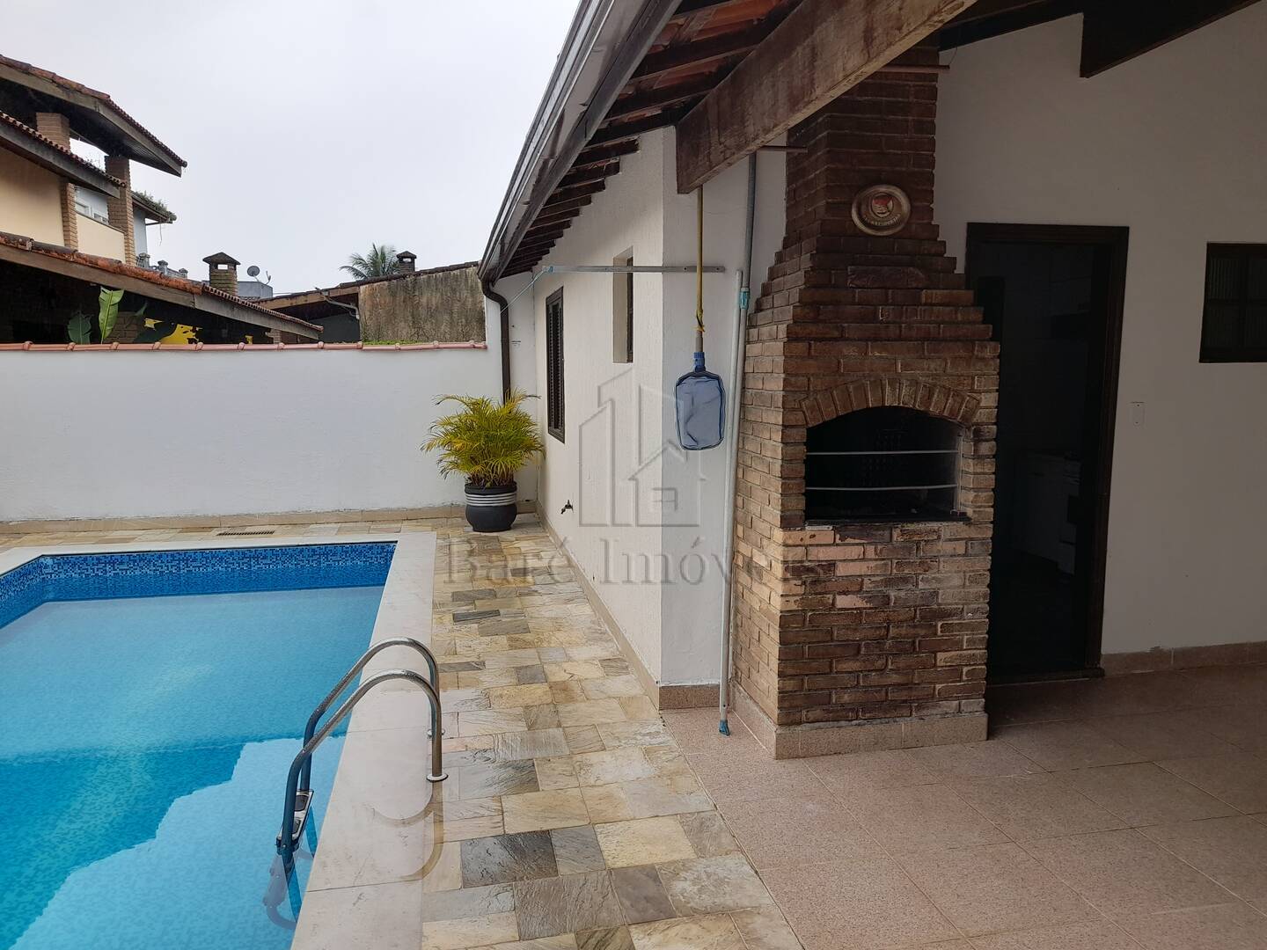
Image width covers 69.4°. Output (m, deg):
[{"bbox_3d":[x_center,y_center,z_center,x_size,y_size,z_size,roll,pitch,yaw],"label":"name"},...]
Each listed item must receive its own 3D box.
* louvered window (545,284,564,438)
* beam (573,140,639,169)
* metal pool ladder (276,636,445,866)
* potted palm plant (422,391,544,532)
[{"bbox_3d":[-0.643,-0.920,7.766,0.090,1.220,1.200,-2,7,-11],"label":"louvered window"},{"bbox_3d":[-0.162,-1.489,4.274,0.390,0.065,0.055,-17,10,-9],"label":"beam"},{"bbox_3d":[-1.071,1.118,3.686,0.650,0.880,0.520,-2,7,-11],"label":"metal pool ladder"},{"bbox_3d":[-1.409,-0.140,8.611,1.140,1.310,1.100,-2,7,-11],"label":"potted palm plant"}]

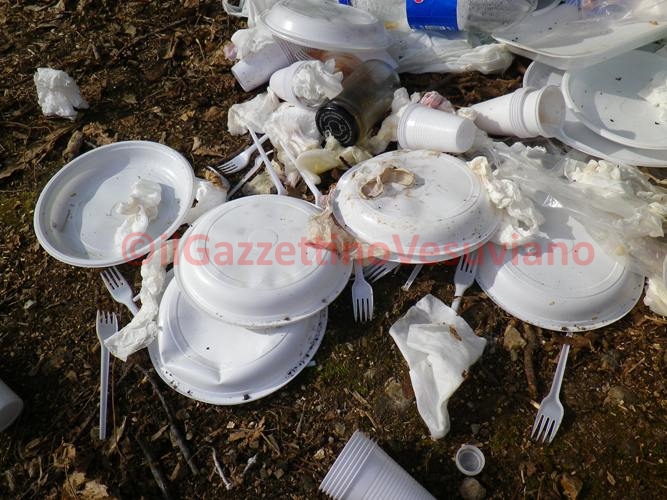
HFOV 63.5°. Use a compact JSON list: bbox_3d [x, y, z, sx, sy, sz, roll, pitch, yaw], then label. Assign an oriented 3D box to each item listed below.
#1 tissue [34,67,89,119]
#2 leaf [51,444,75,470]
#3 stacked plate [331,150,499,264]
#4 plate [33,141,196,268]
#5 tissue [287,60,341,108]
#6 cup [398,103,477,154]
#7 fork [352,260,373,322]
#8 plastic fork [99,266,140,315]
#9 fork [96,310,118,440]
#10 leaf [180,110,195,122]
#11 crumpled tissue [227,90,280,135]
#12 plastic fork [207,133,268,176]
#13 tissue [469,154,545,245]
[{"bbox_3d":[-0.447,-0.262,0.889,0.078,0.048,0.075,0,51,0],"label":"tissue"},{"bbox_3d":[-0.275,0.211,0.551,0.024,0.012,0.025,0,52,0],"label":"leaf"},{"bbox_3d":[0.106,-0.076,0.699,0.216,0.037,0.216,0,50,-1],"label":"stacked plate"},{"bbox_3d":[-0.292,-0.062,0.739,0.217,0.029,0.217,-1,55,2],"label":"plate"},{"bbox_3d":[-0.029,-0.264,0.854,0.080,0.055,0.060,0,52,0],"label":"tissue"},{"bbox_3d":[0.151,-0.170,0.773,0.070,0.070,0.094,-39,40,-26],"label":"cup"},{"bbox_3d":[0.030,0.016,0.679,0.026,0.015,0.168,-3,51,-2],"label":"fork"},{"bbox_3d":[-0.231,0.074,0.636,0.026,0.015,0.168,-32,58,-23],"label":"plastic fork"},{"bbox_3d":[-0.257,0.136,0.607,0.026,0.012,0.158,-10,53,-8],"label":"fork"},{"bbox_3d":[-0.238,-0.218,0.879,0.022,0.008,0.024,0,51,0],"label":"leaf"},{"bbox_3d":[-0.127,-0.221,0.859,0.080,0.045,0.065,0,52,0],"label":"crumpled tissue"},{"bbox_3d":[-0.113,-0.166,0.830,0.026,0.012,0.160,33,59,22],"label":"plastic fork"},{"bbox_3d":[0.226,-0.063,0.713,0.065,0.045,0.130,-14,54,-10],"label":"tissue"}]

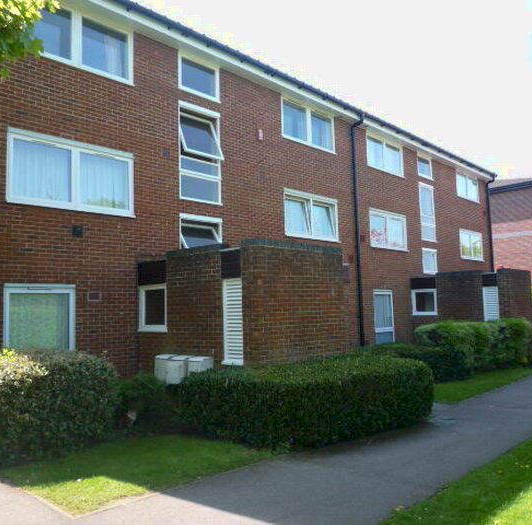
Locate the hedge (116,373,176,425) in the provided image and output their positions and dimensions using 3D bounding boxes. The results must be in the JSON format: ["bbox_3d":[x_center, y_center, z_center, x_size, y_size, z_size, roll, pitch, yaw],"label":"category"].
[{"bbox_3d":[-1.881,2.090,7.954,0.860,0.760,0.920,-6,-7,43],"label":"hedge"}]

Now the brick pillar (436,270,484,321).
[{"bbox_3d":[6.453,1.638,16.583,1.500,2.710,0.350,-6,-7,44],"label":"brick pillar"}]

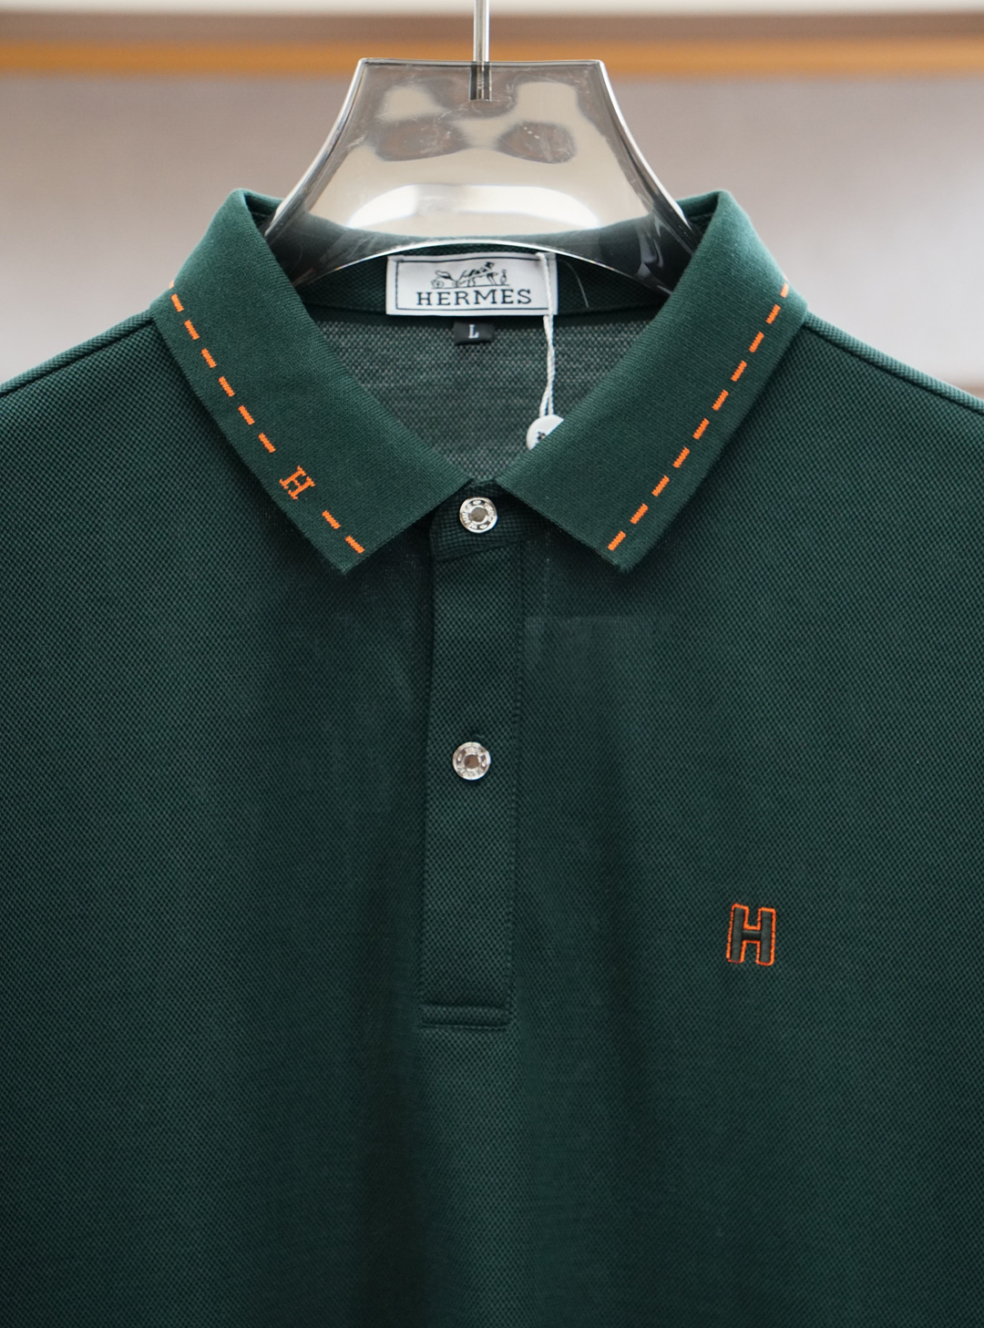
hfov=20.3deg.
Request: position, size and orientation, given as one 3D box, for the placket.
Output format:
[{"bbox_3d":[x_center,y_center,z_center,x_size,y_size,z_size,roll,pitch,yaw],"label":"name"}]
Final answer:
[{"bbox_3d":[-0.007,0.029,0.872,0.031,0.172,0.014,1,-2,0],"label":"placket"}]

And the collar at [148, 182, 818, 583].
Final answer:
[{"bbox_3d":[-0.005,-0.093,0.902,0.216,0.131,0.090,1,3,0],"label":"collar"}]

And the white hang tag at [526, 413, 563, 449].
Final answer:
[{"bbox_3d":[0.019,-0.075,0.905,0.015,0.015,0.003,1,3,0],"label":"white hang tag"}]

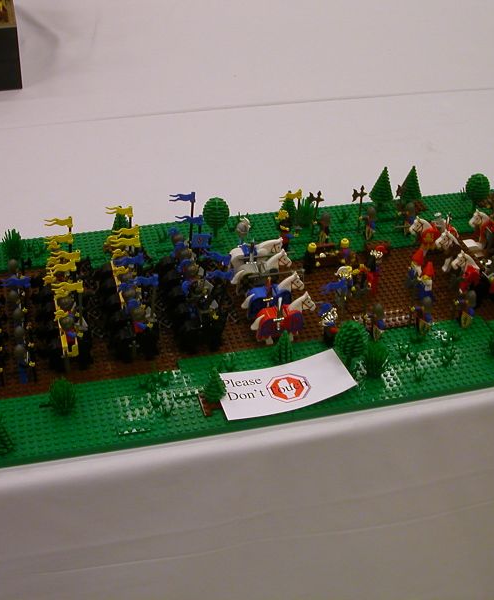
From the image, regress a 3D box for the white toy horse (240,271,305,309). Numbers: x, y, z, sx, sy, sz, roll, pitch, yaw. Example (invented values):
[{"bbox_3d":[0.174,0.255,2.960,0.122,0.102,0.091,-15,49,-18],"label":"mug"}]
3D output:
[{"bbox_3d":[0.031,-0.008,1.000,0.075,0.060,0.018,-7,39,-14],"label":"white toy horse"}]

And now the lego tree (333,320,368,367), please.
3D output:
[{"bbox_3d":[0.113,0.051,0.930,0.034,0.064,0.034,-7,39,-14],"label":"lego tree"}]

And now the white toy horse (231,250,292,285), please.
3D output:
[{"bbox_3d":[0.019,-0.035,1.034,0.075,0.060,0.018,-7,39,-14],"label":"white toy horse"}]

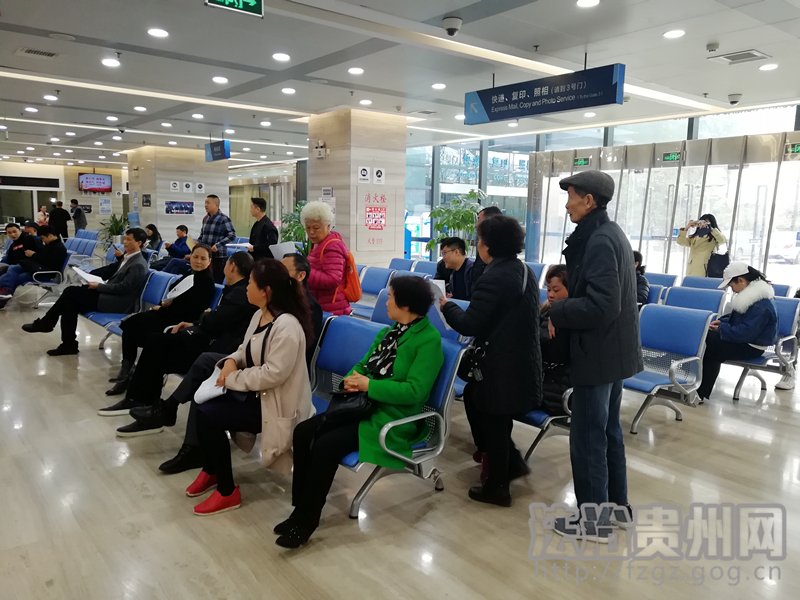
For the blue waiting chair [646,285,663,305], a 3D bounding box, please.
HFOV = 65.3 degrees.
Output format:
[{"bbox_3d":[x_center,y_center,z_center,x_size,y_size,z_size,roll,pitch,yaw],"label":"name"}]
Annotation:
[{"bbox_3d":[2.148,0.266,6.175,0.780,0.820,0.590,-5,10,-38],"label":"blue waiting chair"}]

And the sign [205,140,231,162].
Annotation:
[{"bbox_3d":[-3.912,-3.184,13.405,0.120,0.370,1.080,-5,10,-38],"label":"sign"}]

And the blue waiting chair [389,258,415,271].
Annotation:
[{"bbox_3d":[-0.258,-0.174,9.031,0.770,0.820,0.590,-5,10,-38],"label":"blue waiting chair"}]

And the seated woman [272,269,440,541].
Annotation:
[{"bbox_3d":[-0.232,0.485,2.966,0.920,1.165,0.490,-5,10,-39],"label":"seated woman"}]

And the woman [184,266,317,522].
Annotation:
[{"bbox_3d":[-0.792,0.402,3.372,0.830,1.210,0.540,-5,10,-38],"label":"woman"}]

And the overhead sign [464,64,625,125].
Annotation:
[{"bbox_3d":[1.487,-2.205,6.835,0.120,0.370,2.070,-5,10,-38],"label":"overhead sign"}]

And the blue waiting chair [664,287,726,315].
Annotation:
[{"bbox_3d":[2.362,0.354,5.413,0.710,0.840,0.540,-5,10,-39],"label":"blue waiting chair"}]

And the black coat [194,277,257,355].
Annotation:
[{"bbox_3d":[-1.337,0.140,4.669,0.450,0.610,0.500,-5,10,-39],"label":"black coat"}]

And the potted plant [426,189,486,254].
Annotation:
[{"bbox_3d":[1.023,-1.032,11.300,1.050,1.940,1.050,1,8,0],"label":"potted plant"}]

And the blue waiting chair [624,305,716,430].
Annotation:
[{"bbox_3d":[1.744,0.502,4.414,0.770,0.820,0.600,-5,10,-38],"label":"blue waiting chair"}]

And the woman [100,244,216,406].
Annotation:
[{"bbox_3d":[-2.073,0.133,5.276,0.920,1.175,0.500,-5,10,-39],"label":"woman"}]

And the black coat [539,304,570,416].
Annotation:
[{"bbox_3d":[0.853,0.308,3.651,0.580,0.620,0.500,-5,10,-38],"label":"black coat"}]

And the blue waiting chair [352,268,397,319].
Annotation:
[{"bbox_3d":[-0.471,0.082,7.064,0.710,0.840,0.540,-5,10,-39],"label":"blue waiting chair"}]

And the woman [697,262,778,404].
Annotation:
[{"bbox_3d":[2.776,0.252,5.230,0.930,1.130,0.490,-5,10,-38],"label":"woman"}]

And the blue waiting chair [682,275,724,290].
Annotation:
[{"bbox_3d":[3.042,0.208,6.554,0.710,0.840,0.540,-5,10,-39],"label":"blue waiting chair"}]

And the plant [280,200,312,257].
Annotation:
[{"bbox_3d":[-1.774,-0.881,10.800,0.750,1.690,0.750,-5,10,-39],"label":"plant"}]

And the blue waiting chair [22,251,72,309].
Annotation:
[{"bbox_3d":[-5.162,-0.277,9.133,0.710,0.840,0.550,-5,10,-39],"label":"blue waiting chair"}]

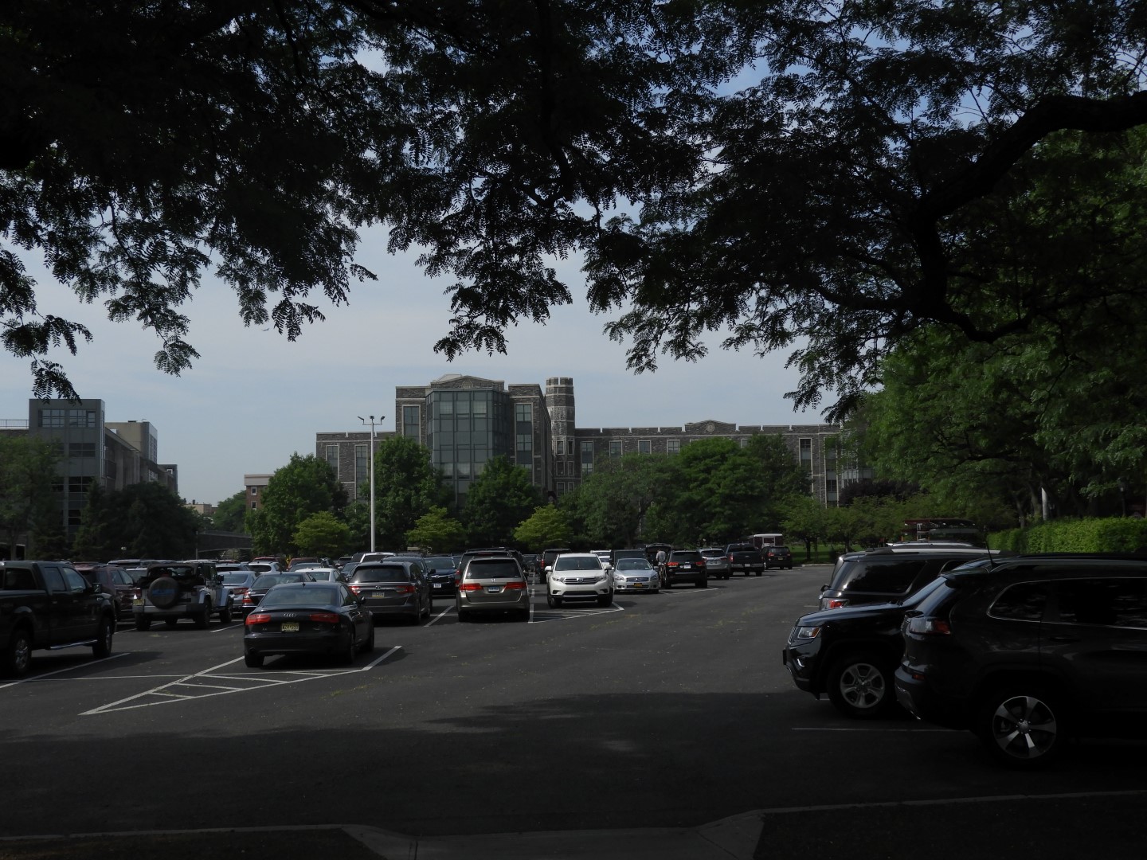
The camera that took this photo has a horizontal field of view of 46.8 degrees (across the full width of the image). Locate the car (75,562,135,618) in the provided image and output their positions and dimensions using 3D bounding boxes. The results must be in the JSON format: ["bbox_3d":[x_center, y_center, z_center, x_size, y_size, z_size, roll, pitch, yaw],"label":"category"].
[{"bbox_3d":[-14.764,5.036,41.568,1.950,1.740,4.850,-1,-4,-2],"label":"car"}]

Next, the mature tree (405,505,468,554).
[{"bbox_3d":[-10.897,8.736,105.000,4.827,5.334,4.827,-1,-4,0],"label":"mature tree"}]

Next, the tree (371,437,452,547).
[{"bbox_3d":[-14.888,6.791,122.000,7.753,12.346,7.753,-1,-4,0],"label":"tree"}]

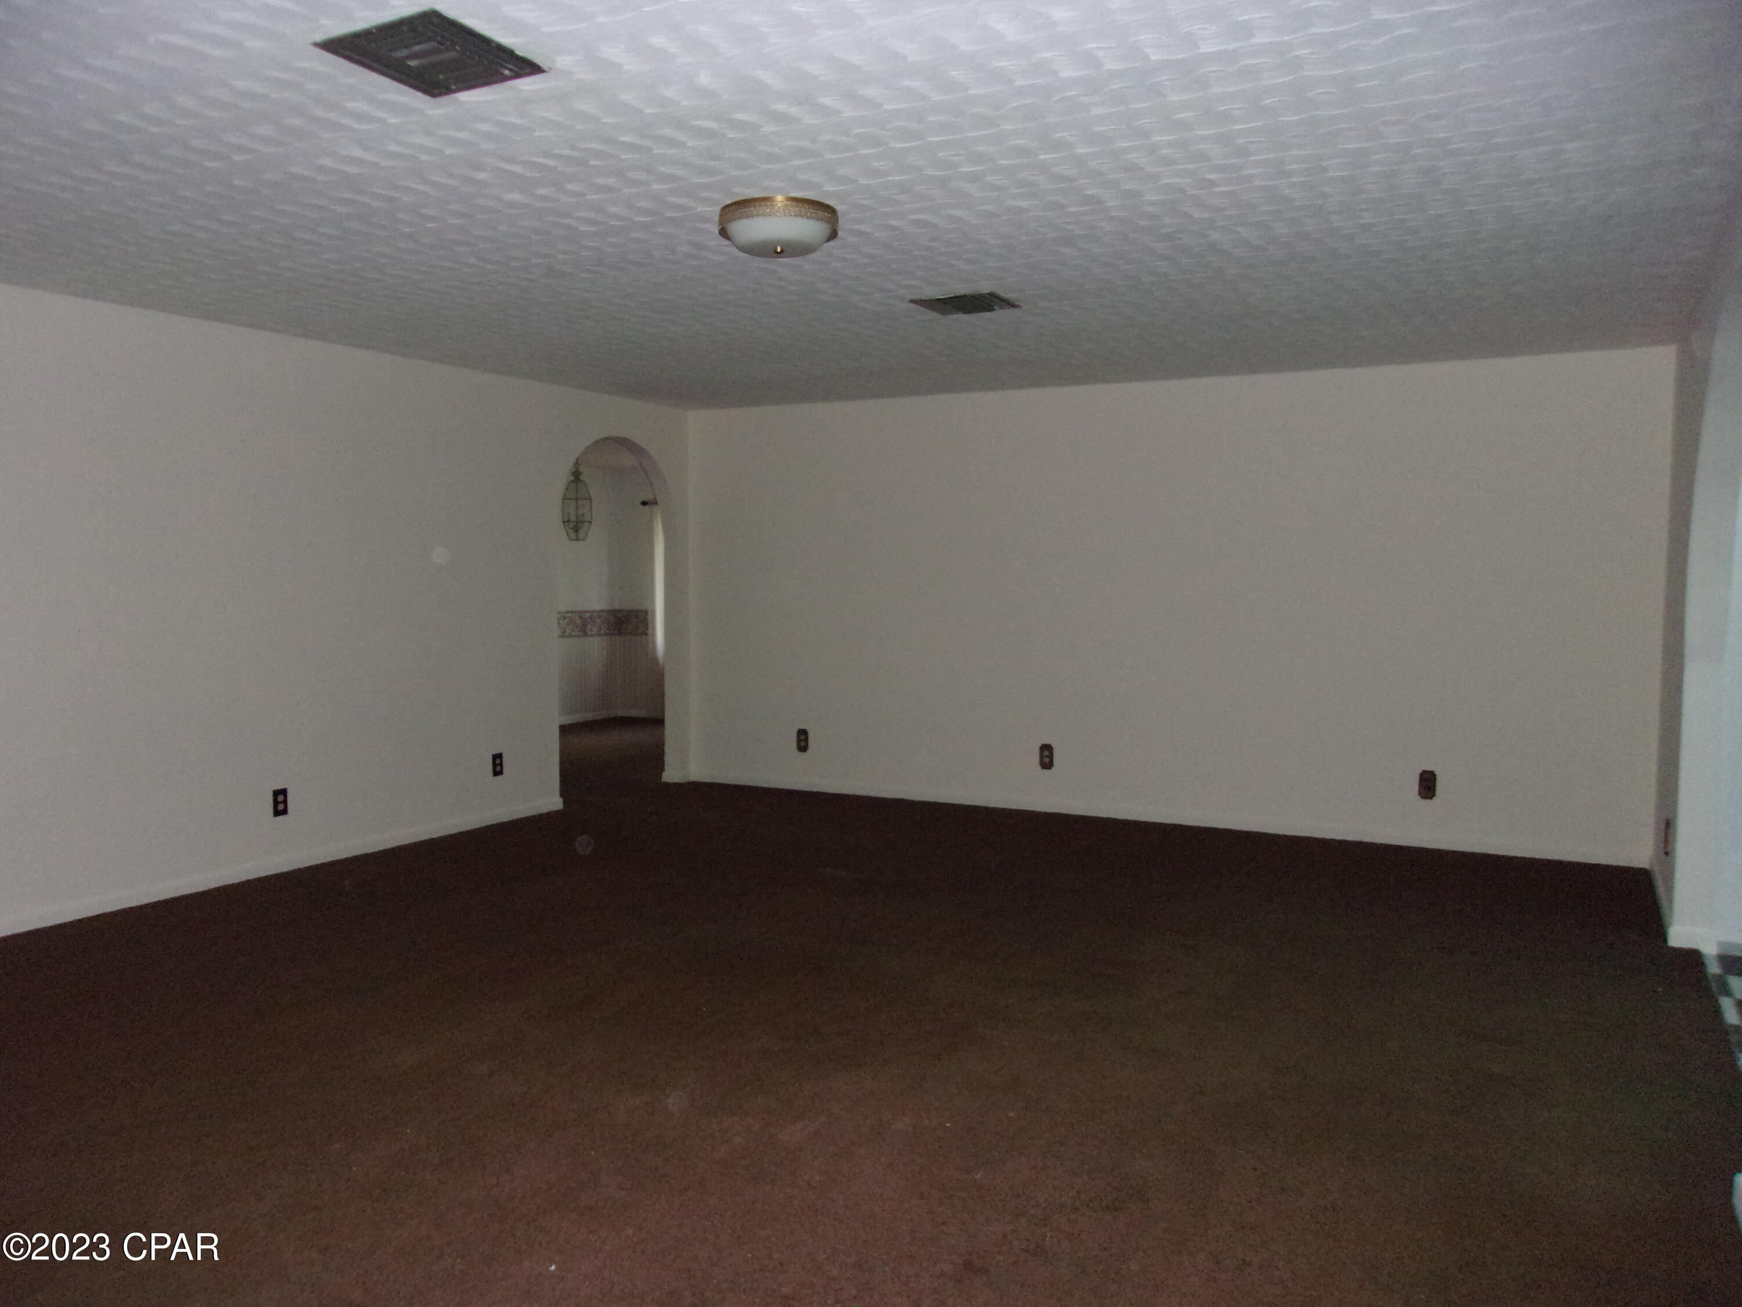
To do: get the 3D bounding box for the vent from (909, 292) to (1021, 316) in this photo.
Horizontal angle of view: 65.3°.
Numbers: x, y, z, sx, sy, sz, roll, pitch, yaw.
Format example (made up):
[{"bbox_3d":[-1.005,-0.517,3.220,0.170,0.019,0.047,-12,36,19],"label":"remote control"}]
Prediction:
[{"bbox_3d":[0.372,-1.339,5.280,0.340,0.030,0.340,2,4,29],"label":"vent"}]

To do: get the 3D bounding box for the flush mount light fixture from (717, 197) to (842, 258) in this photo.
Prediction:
[{"bbox_3d":[-0.267,-1.218,3.945,0.345,0.116,0.345,0,3,0],"label":"flush mount light fixture"}]

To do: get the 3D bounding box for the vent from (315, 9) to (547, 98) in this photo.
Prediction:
[{"bbox_3d":[-0.888,-1.192,2.757,0.340,0.030,0.340,2,4,27],"label":"vent"}]

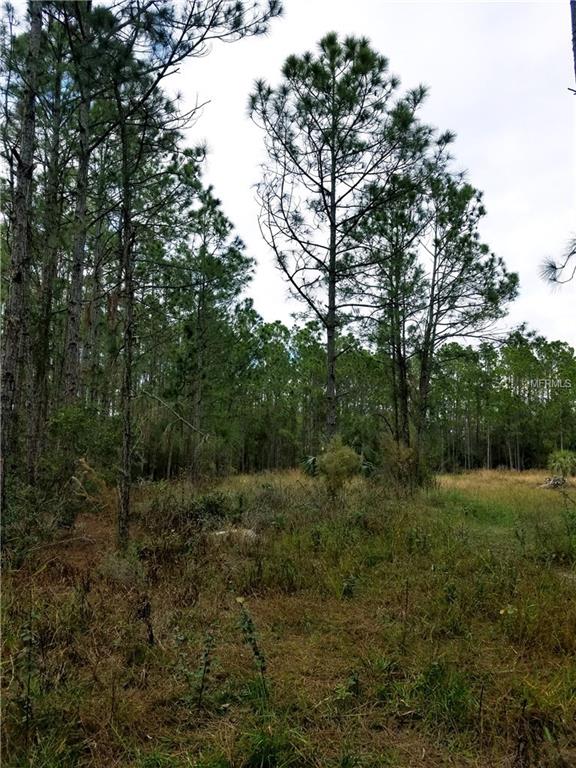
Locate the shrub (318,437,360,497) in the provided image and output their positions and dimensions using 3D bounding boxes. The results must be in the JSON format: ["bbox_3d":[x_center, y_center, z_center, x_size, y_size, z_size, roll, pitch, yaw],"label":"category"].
[{"bbox_3d":[1.673,2.743,19.108,1.458,2.051,1.458,-1,-7,5],"label":"shrub"}]

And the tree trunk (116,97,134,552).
[{"bbox_3d":[-2.555,-1.105,9.002,0.250,7.297,0.250,0,-7,-16],"label":"tree trunk"}]

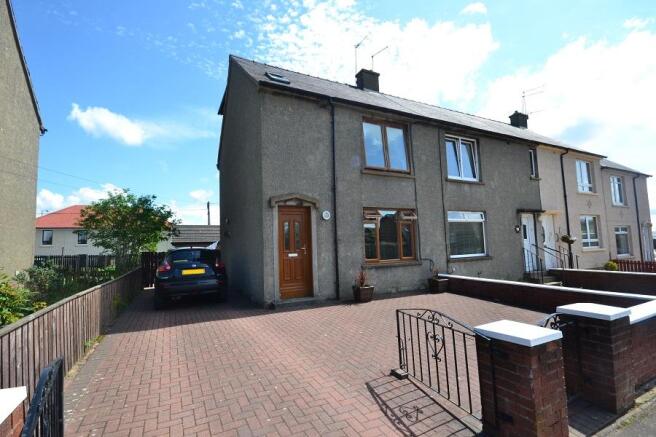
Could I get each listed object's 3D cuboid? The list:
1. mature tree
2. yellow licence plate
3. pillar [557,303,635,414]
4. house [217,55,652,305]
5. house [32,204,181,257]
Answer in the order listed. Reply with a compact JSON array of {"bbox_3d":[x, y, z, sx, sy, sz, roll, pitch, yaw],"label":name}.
[{"bbox_3d":[-10.056,0.763,13.899,4.200,4.400,4.000,0,-3,-28],"label":"mature tree"},{"bbox_3d":[-3.465,1.384,7.056,0.520,0.110,0.015,0,-3,-28],"label":"yellow licence plate"},{"bbox_3d":[2.725,1.367,2.779,0.410,0.910,0.410,0,-3,-28],"label":"pillar"},{"bbox_3d":[7.780,-2.089,16.499,26.000,9.600,8.700,0,-3,-28],"label":"house"},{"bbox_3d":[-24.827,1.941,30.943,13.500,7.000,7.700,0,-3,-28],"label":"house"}]

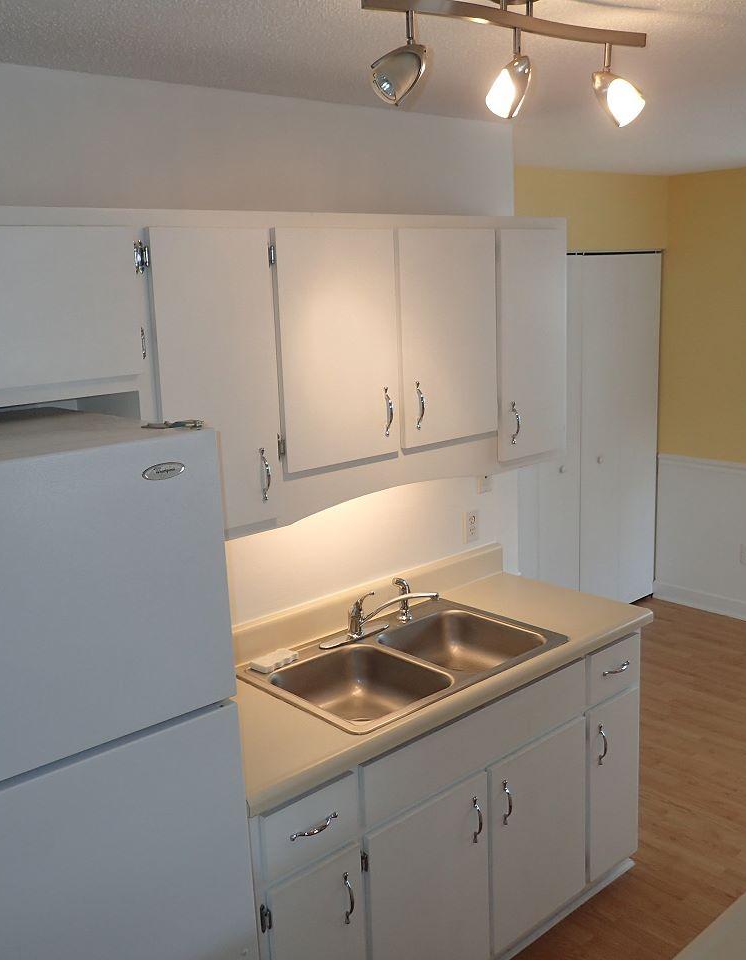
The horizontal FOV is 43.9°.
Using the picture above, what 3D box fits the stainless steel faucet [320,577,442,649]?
[{"bbox_3d":[0.025,0.417,2.828,0.340,0.138,0.225,-13,16,-40],"label":"stainless steel faucet"}]

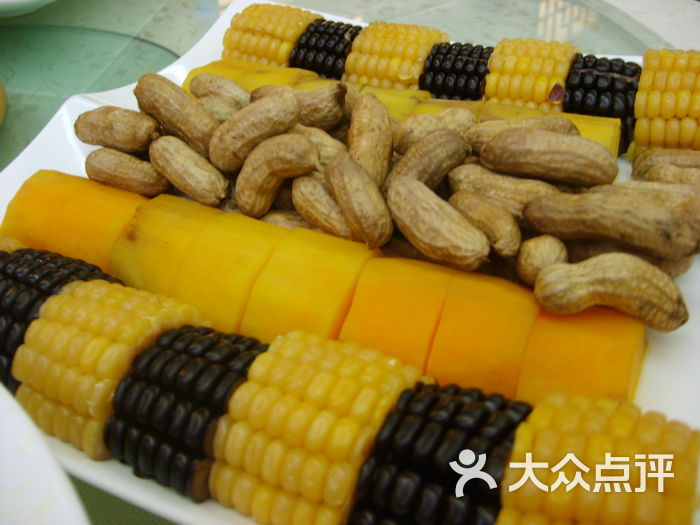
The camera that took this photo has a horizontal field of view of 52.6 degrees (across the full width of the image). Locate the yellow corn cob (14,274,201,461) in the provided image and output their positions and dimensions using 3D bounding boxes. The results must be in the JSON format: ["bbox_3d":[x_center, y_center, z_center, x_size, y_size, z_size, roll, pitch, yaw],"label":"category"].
[{"bbox_3d":[-0.060,0.028,0.184,0.028,0.042,0.042,12,45,17],"label":"yellow corn cob"}]

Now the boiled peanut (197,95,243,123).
[{"bbox_3d":[-0.054,-0.066,0.306,0.032,0.012,0.012,27,50,24],"label":"boiled peanut"}]

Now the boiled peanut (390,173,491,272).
[{"bbox_3d":[0.030,-0.014,0.246,0.040,0.016,0.016,42,55,13],"label":"boiled peanut"}]

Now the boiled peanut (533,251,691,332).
[{"bbox_3d":[0.076,0.009,0.205,0.043,0.015,0.019,10,43,4],"label":"boiled peanut"}]

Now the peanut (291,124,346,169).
[{"bbox_3d":[-0.012,-0.044,0.282,0.033,0.015,0.016,30,47,22],"label":"peanut"}]

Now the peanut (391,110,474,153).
[{"bbox_3d":[0.036,-0.055,0.296,0.037,0.014,0.014,-22,47,-16],"label":"peanut"}]

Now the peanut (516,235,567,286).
[{"bbox_3d":[0.066,0.001,0.238,0.016,0.016,0.024,-25,46,-27],"label":"peanut"}]

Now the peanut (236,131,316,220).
[{"bbox_3d":[-0.026,-0.031,0.256,0.019,0.014,0.035,32,61,33],"label":"peanut"}]

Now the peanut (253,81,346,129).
[{"bbox_3d":[-0.022,-0.068,0.305,0.043,0.016,0.016,8,43,16],"label":"peanut"}]

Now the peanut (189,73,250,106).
[{"bbox_3d":[-0.056,-0.073,0.307,0.033,0.012,0.012,24,49,25],"label":"peanut"}]

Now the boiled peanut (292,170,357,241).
[{"bbox_3d":[-0.008,-0.019,0.251,0.015,0.015,0.038,-26,60,-28],"label":"boiled peanut"}]

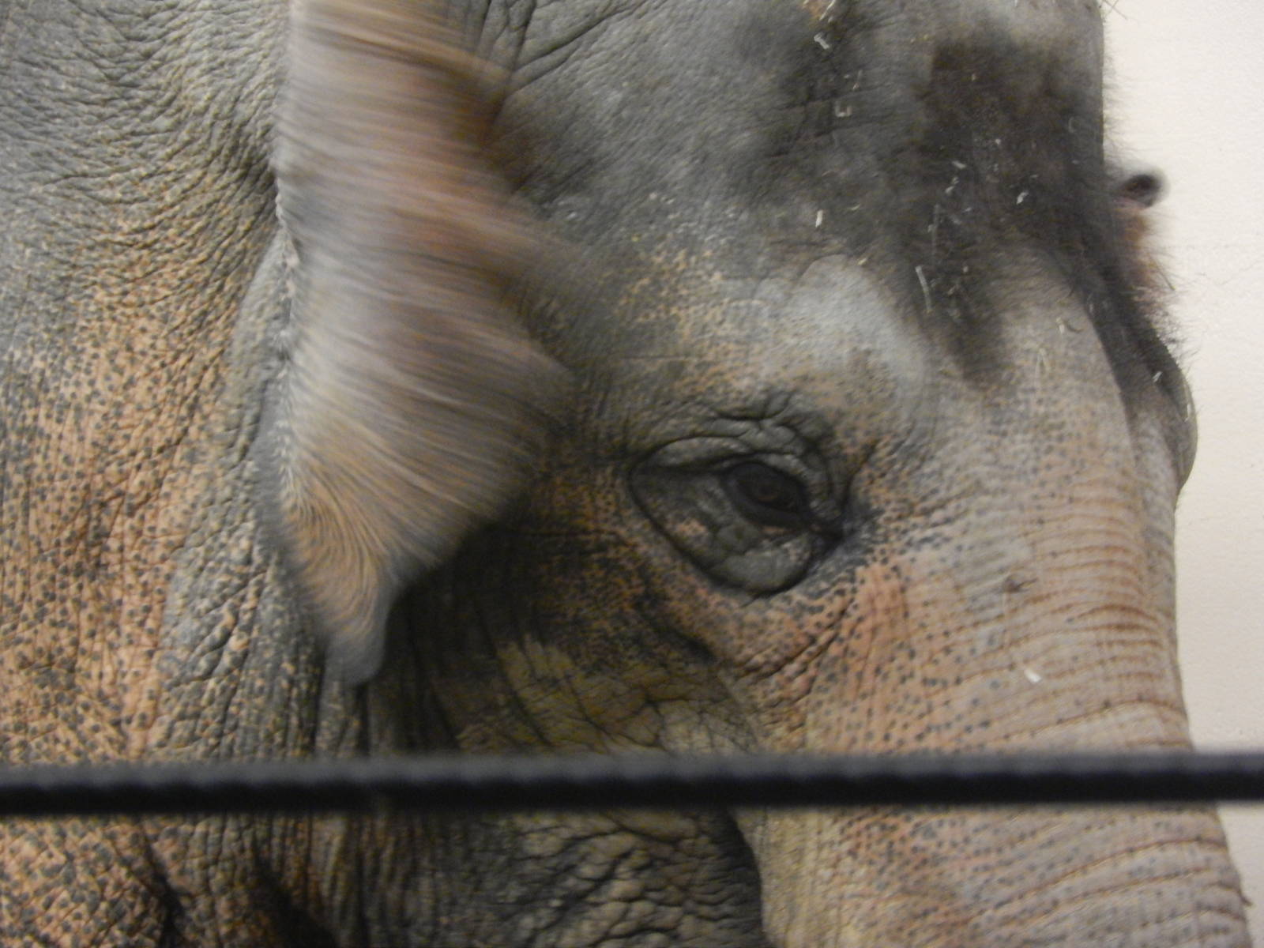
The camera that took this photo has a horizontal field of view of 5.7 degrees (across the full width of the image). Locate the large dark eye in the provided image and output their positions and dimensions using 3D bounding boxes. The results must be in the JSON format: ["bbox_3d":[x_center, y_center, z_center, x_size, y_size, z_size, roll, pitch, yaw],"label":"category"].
[{"bbox_3d":[0.079,0.013,7.500,0.051,0.039,0.027,0,-3,-7],"label":"large dark eye"}]

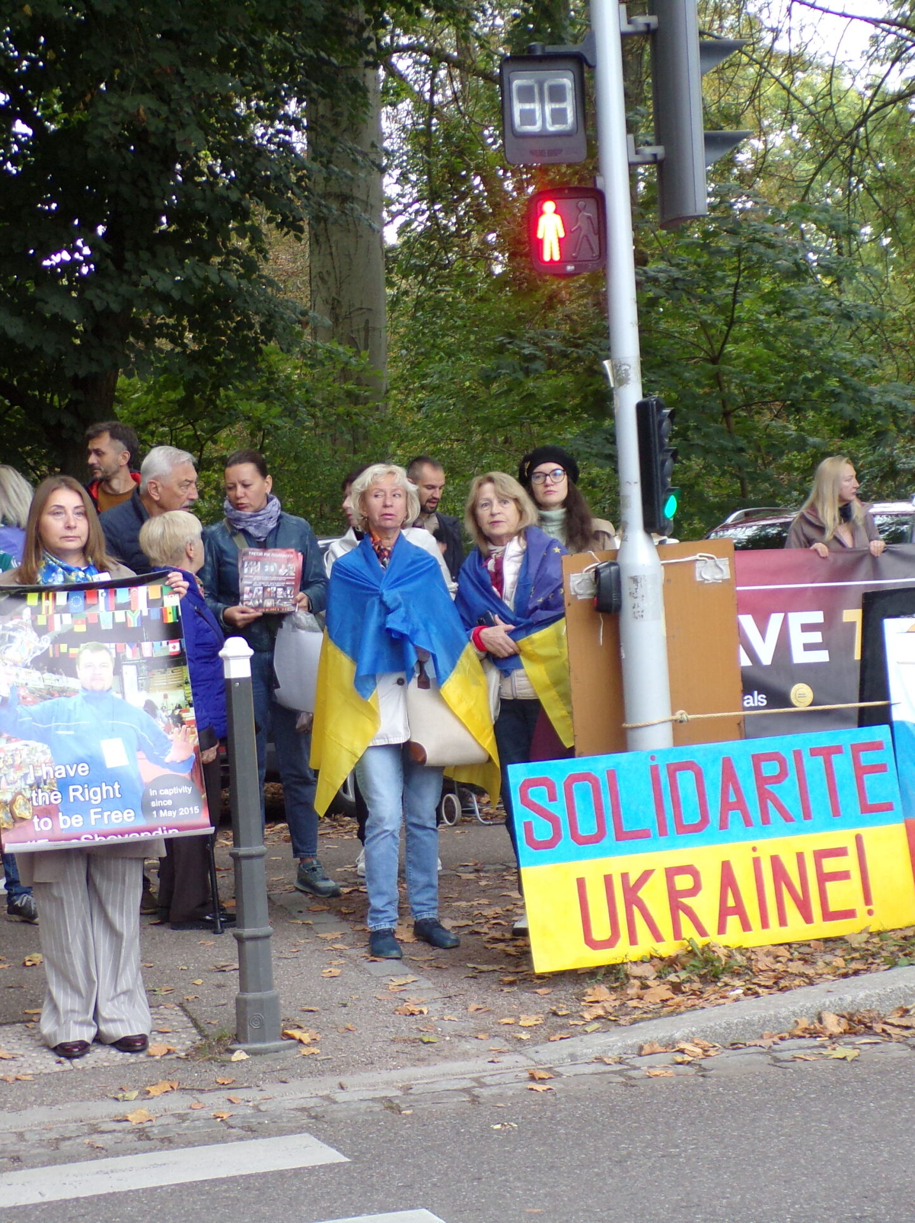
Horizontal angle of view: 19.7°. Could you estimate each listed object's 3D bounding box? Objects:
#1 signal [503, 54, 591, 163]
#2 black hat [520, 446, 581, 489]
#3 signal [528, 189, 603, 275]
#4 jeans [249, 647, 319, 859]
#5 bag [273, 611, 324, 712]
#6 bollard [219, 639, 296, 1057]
[{"bbox_3d":[0.290,-1.668,8.780,0.275,0.355,0.140,-2,3,16],"label":"signal"},{"bbox_3d":[0.346,-0.545,9.950,0.235,0.165,0.250,-3,3,2],"label":"black hat"},{"bbox_3d":[0.363,-1.267,8.803,0.245,0.290,0.140,-3,3,13],"label":"signal"},{"bbox_3d":[-0.655,0.513,9.800,0.340,0.850,0.280,-3,4,5],"label":"jeans"},{"bbox_3d":[-0.568,0.178,9.600,0.230,0.370,0.130,-3,4,6],"label":"bag"},{"bbox_3d":[-0.596,0.670,7.600,0.190,1.190,0.190,-5,4,-16],"label":"bollard"}]

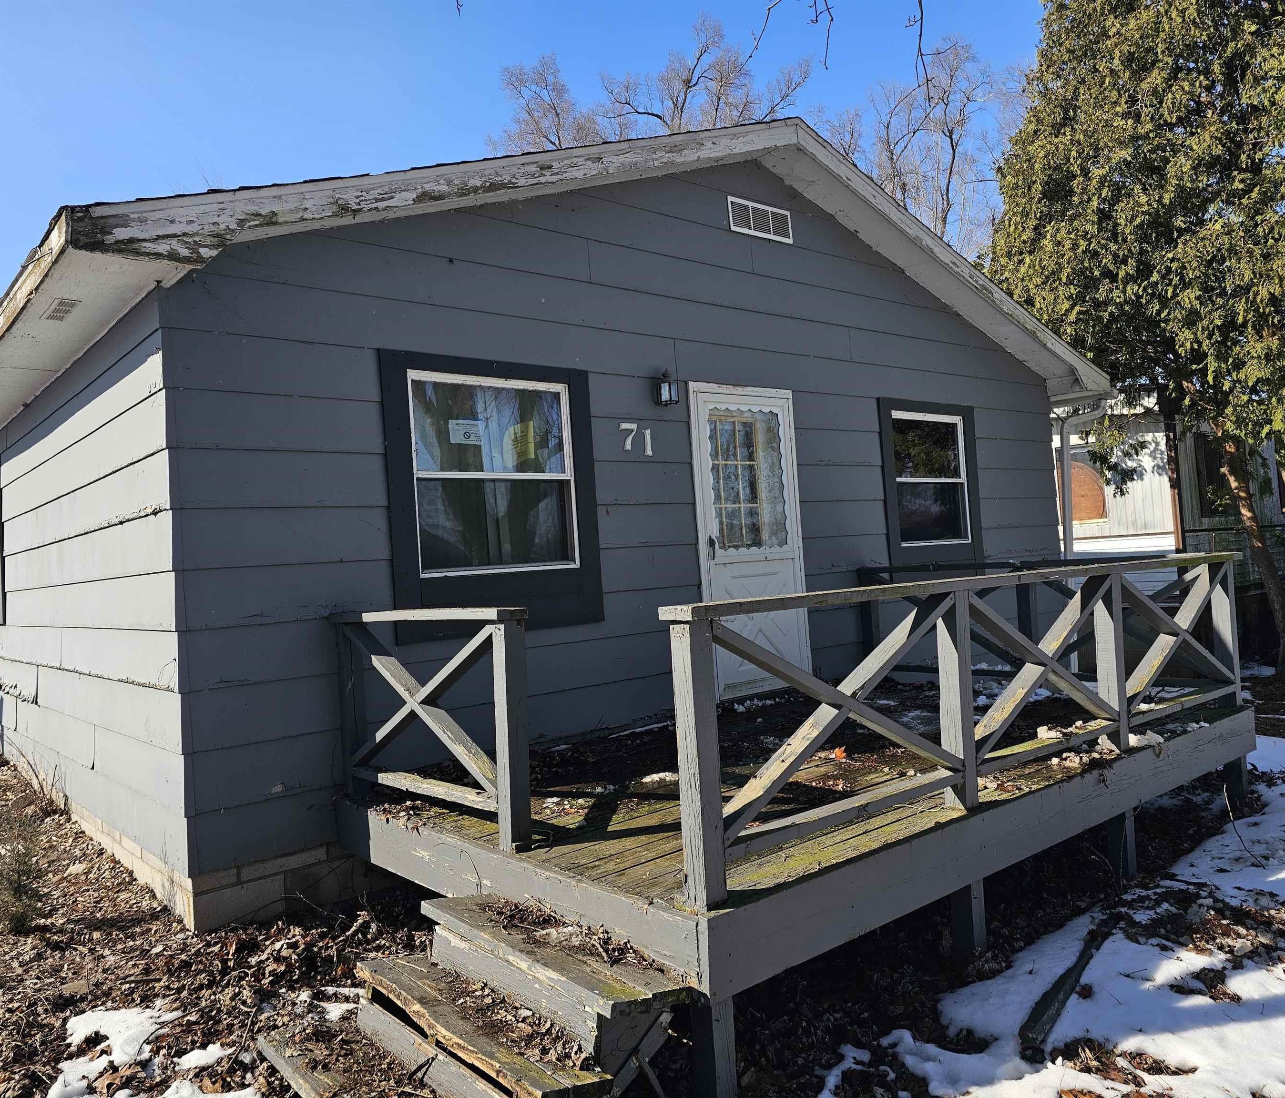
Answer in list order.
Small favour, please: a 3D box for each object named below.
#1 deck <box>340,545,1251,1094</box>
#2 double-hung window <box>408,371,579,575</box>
[{"bbox_3d":[0.894,0.879,5.041,4.410,1.450,2.600,-3,-1,-40],"label":"deck"},{"bbox_3d":[-0.810,-0.408,5.393,1.040,1.076,0.100,-3,-1,-42],"label":"double-hung window"}]

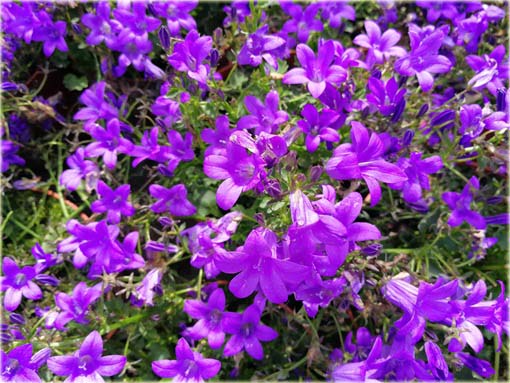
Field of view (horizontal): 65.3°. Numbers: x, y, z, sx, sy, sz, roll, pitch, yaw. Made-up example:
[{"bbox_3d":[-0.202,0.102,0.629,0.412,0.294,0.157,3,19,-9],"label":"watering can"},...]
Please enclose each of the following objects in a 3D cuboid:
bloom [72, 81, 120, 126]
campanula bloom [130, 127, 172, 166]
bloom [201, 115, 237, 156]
[{"bbox_3d":[-0.118,-0.065,0.295,0.033,0.021,0.032,0,65,3],"label":"bloom"},{"bbox_3d":[-0.078,-0.034,0.300,0.033,0.022,0.031,0,66,19],"label":"campanula bloom"},{"bbox_3d":[-0.023,-0.037,0.268,0.026,0.018,0.028,0,69,-5],"label":"bloom"}]

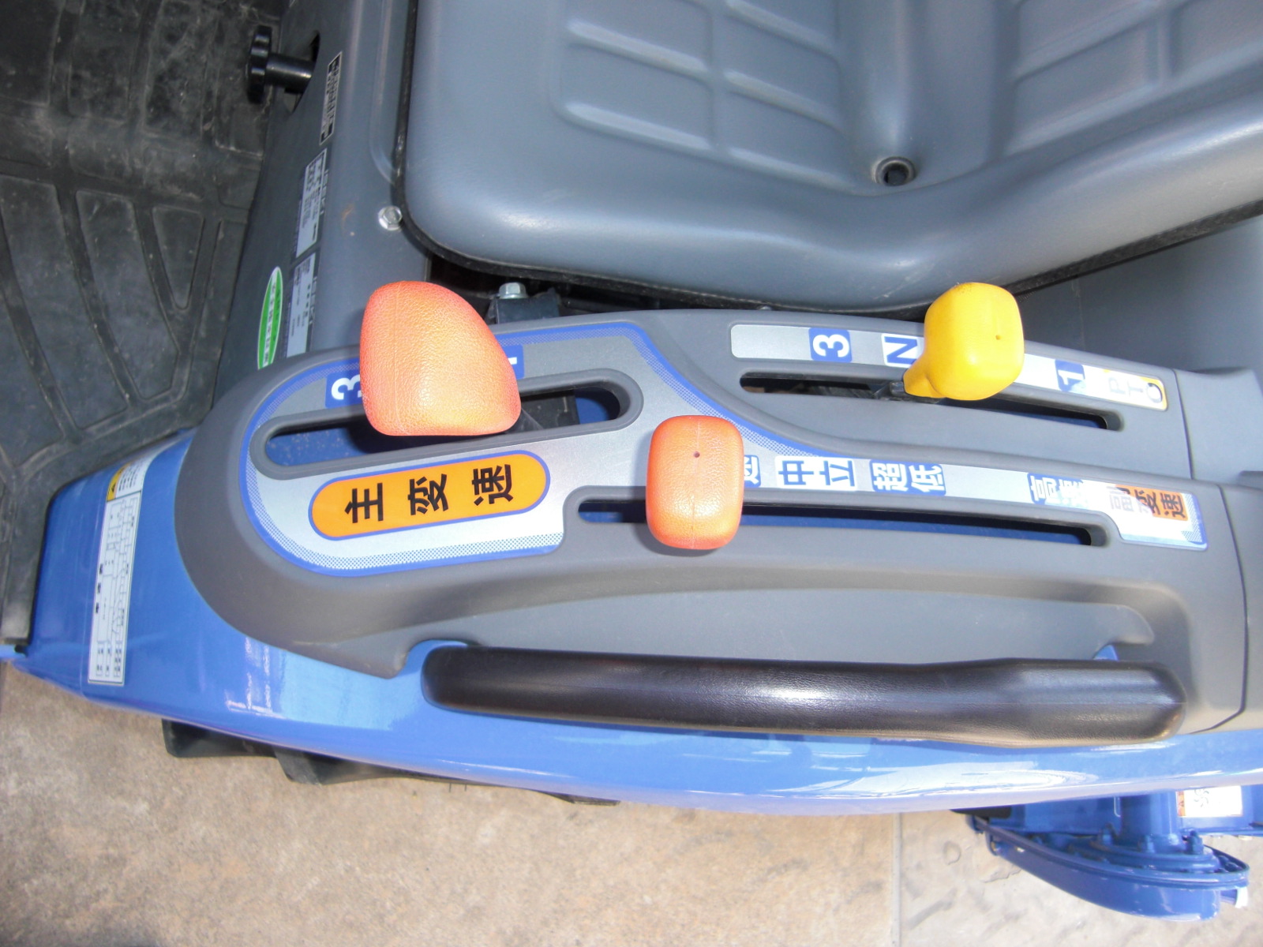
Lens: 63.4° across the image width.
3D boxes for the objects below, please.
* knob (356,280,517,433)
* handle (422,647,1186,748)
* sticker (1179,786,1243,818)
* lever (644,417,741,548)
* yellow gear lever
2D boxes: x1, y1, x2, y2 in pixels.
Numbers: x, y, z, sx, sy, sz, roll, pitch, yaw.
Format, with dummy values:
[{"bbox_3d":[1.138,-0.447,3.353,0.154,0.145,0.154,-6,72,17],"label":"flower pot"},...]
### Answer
[{"bbox_3d":[-0.084,-0.049,0.455,0.049,0.062,0.060,-5,74,20],"label":"knob"},{"bbox_3d":[0.082,0.111,0.512,0.368,0.048,0.041,1,75,4],"label":"handle"},{"bbox_3d":[0.522,0.293,0.920,0.058,0.002,0.036,-1,75,2],"label":"sticker"},{"bbox_3d":[0.029,0.004,0.460,0.042,0.054,0.053,-1,75,2],"label":"lever"},{"bbox_3d":[0.158,-0.061,0.485,0.040,0.050,0.047,4,74,-14],"label":"yellow gear lever"}]

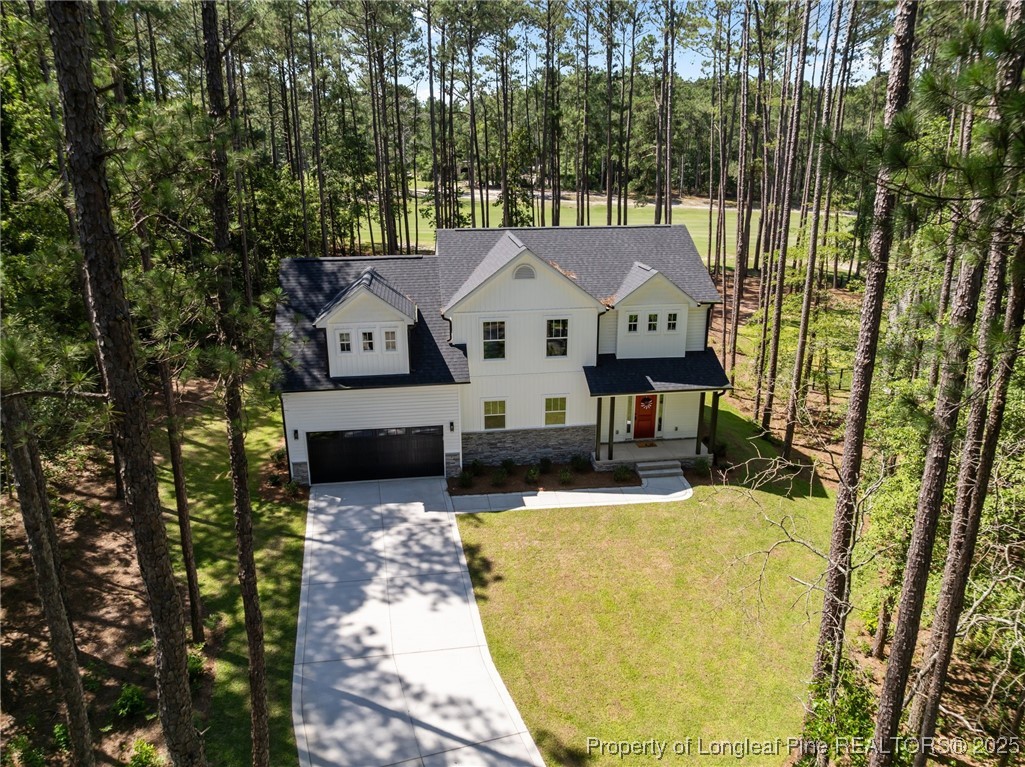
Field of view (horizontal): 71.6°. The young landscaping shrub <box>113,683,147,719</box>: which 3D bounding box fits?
[{"bbox_3d":[-8.943,7.391,16.587,0.680,0.720,0.680,-3,18,-7],"label":"young landscaping shrub"}]

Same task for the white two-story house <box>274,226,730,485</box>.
[{"bbox_3d":[-0.707,-2.111,30.546,17.018,8.787,10.706,-3,18,-7],"label":"white two-story house"}]

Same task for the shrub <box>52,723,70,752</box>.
[{"bbox_3d":[-9.859,7.758,15.561,0.420,0.660,0.420,-3,18,-7],"label":"shrub"}]

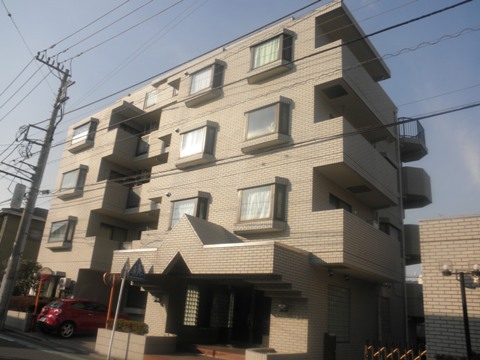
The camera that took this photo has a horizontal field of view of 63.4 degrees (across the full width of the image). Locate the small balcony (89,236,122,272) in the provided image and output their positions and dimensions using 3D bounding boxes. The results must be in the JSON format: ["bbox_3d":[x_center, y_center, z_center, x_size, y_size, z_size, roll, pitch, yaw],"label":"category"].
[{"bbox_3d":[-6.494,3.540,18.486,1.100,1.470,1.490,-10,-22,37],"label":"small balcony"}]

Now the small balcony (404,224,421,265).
[{"bbox_3d":[7.978,3.013,18.094,1.950,1.340,2.700,-10,-22,37],"label":"small balcony"}]

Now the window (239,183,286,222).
[{"bbox_3d":[0.608,0.751,11.627,1.360,1.050,0.500,-10,-22,37],"label":"window"}]

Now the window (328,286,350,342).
[{"bbox_3d":[2.891,3.967,11.514,0.160,1.530,1.470,-10,-22,37],"label":"window"}]

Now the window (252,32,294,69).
[{"bbox_3d":[1.064,-4.324,13.408,1.350,1.050,0.450,-11,-24,38],"label":"window"}]

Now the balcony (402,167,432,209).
[{"bbox_3d":[8.403,0.438,18.687,1.300,1.320,2.400,-11,-24,38],"label":"balcony"}]

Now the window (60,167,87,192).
[{"bbox_3d":[-8.710,0.080,20.322,1.680,1.070,0.450,-10,-22,37],"label":"window"}]

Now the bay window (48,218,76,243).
[{"bbox_3d":[-8.888,2.637,19.503,1.680,1.070,0.450,-10,-22,37],"label":"bay window"}]

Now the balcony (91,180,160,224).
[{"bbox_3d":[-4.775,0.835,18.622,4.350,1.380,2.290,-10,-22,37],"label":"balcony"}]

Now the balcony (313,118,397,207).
[{"bbox_3d":[3.990,-0.364,12.948,1.000,1.420,4.980,-10,-22,37],"label":"balcony"}]

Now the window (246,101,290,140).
[{"bbox_3d":[0.875,-1.770,12.492,1.360,1.070,0.470,-11,-24,38],"label":"window"}]

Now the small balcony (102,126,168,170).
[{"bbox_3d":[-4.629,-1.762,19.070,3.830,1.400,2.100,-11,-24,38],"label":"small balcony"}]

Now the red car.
[{"bbox_3d":[-6.671,6.042,17.099,1.730,1.450,4.060,-9,-22,35],"label":"red car"}]

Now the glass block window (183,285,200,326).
[{"bbox_3d":[-1.662,4.349,13.472,0.120,1.350,0.620,-11,-24,38],"label":"glass block window"}]

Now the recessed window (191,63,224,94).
[{"bbox_3d":[-1.309,-3.807,15.246,1.320,1.070,0.470,-11,-24,38],"label":"recessed window"}]

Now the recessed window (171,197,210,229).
[{"bbox_3d":[-1.821,1.215,13.471,1.350,1.070,0.500,-10,-22,37],"label":"recessed window"}]

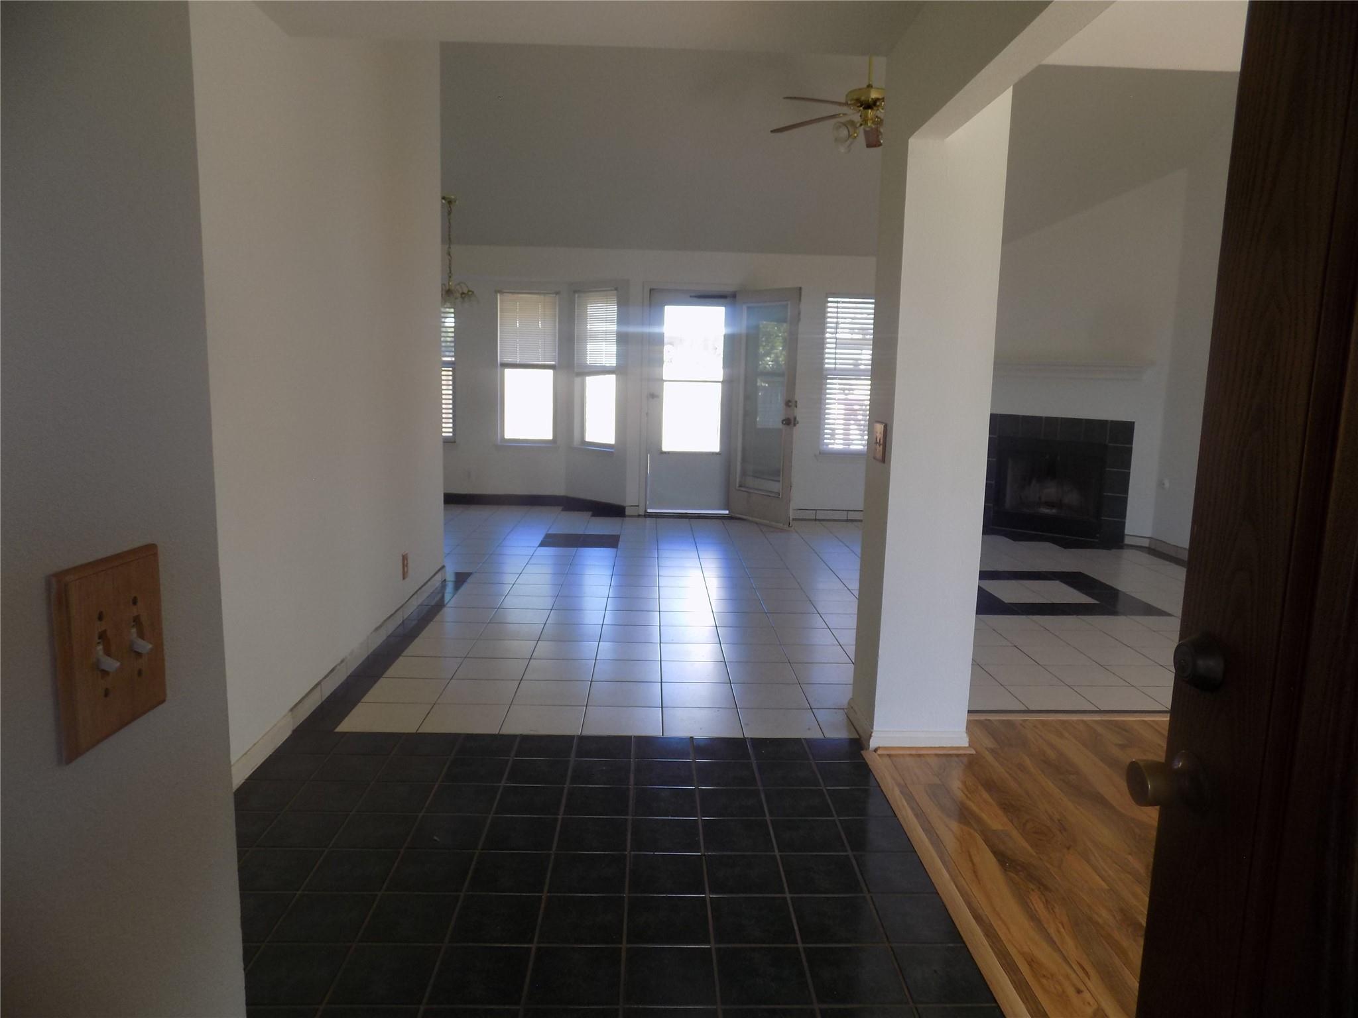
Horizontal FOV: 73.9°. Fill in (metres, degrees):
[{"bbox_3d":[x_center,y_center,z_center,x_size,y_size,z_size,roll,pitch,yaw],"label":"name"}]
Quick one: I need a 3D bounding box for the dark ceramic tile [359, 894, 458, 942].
[{"bbox_3d":[-0.646,0.994,2.183,0.197,0.010,0.197,1,8,-2],"label":"dark ceramic tile"}]

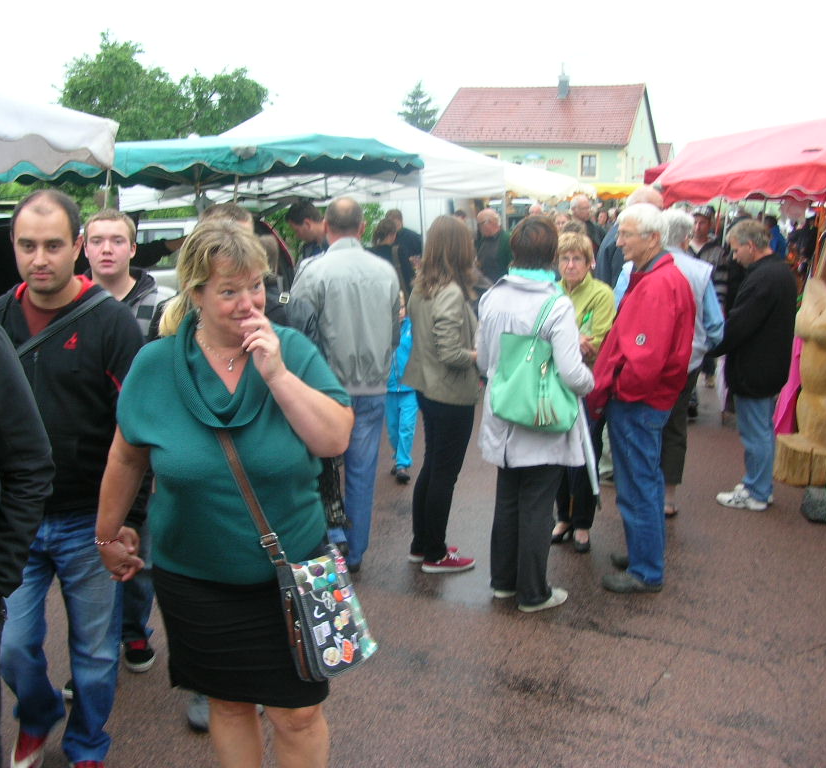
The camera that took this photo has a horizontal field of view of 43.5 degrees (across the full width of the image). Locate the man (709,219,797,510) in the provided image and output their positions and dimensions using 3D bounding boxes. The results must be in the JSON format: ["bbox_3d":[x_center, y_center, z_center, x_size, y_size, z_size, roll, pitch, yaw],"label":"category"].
[{"bbox_3d":[1.987,-0.121,6.066,0.400,1.680,0.470,4,9,18],"label":"man"}]

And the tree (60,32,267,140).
[{"bbox_3d":[-6.177,-5.467,25.476,5.000,6.140,5.000,1,9,0],"label":"tree"}]

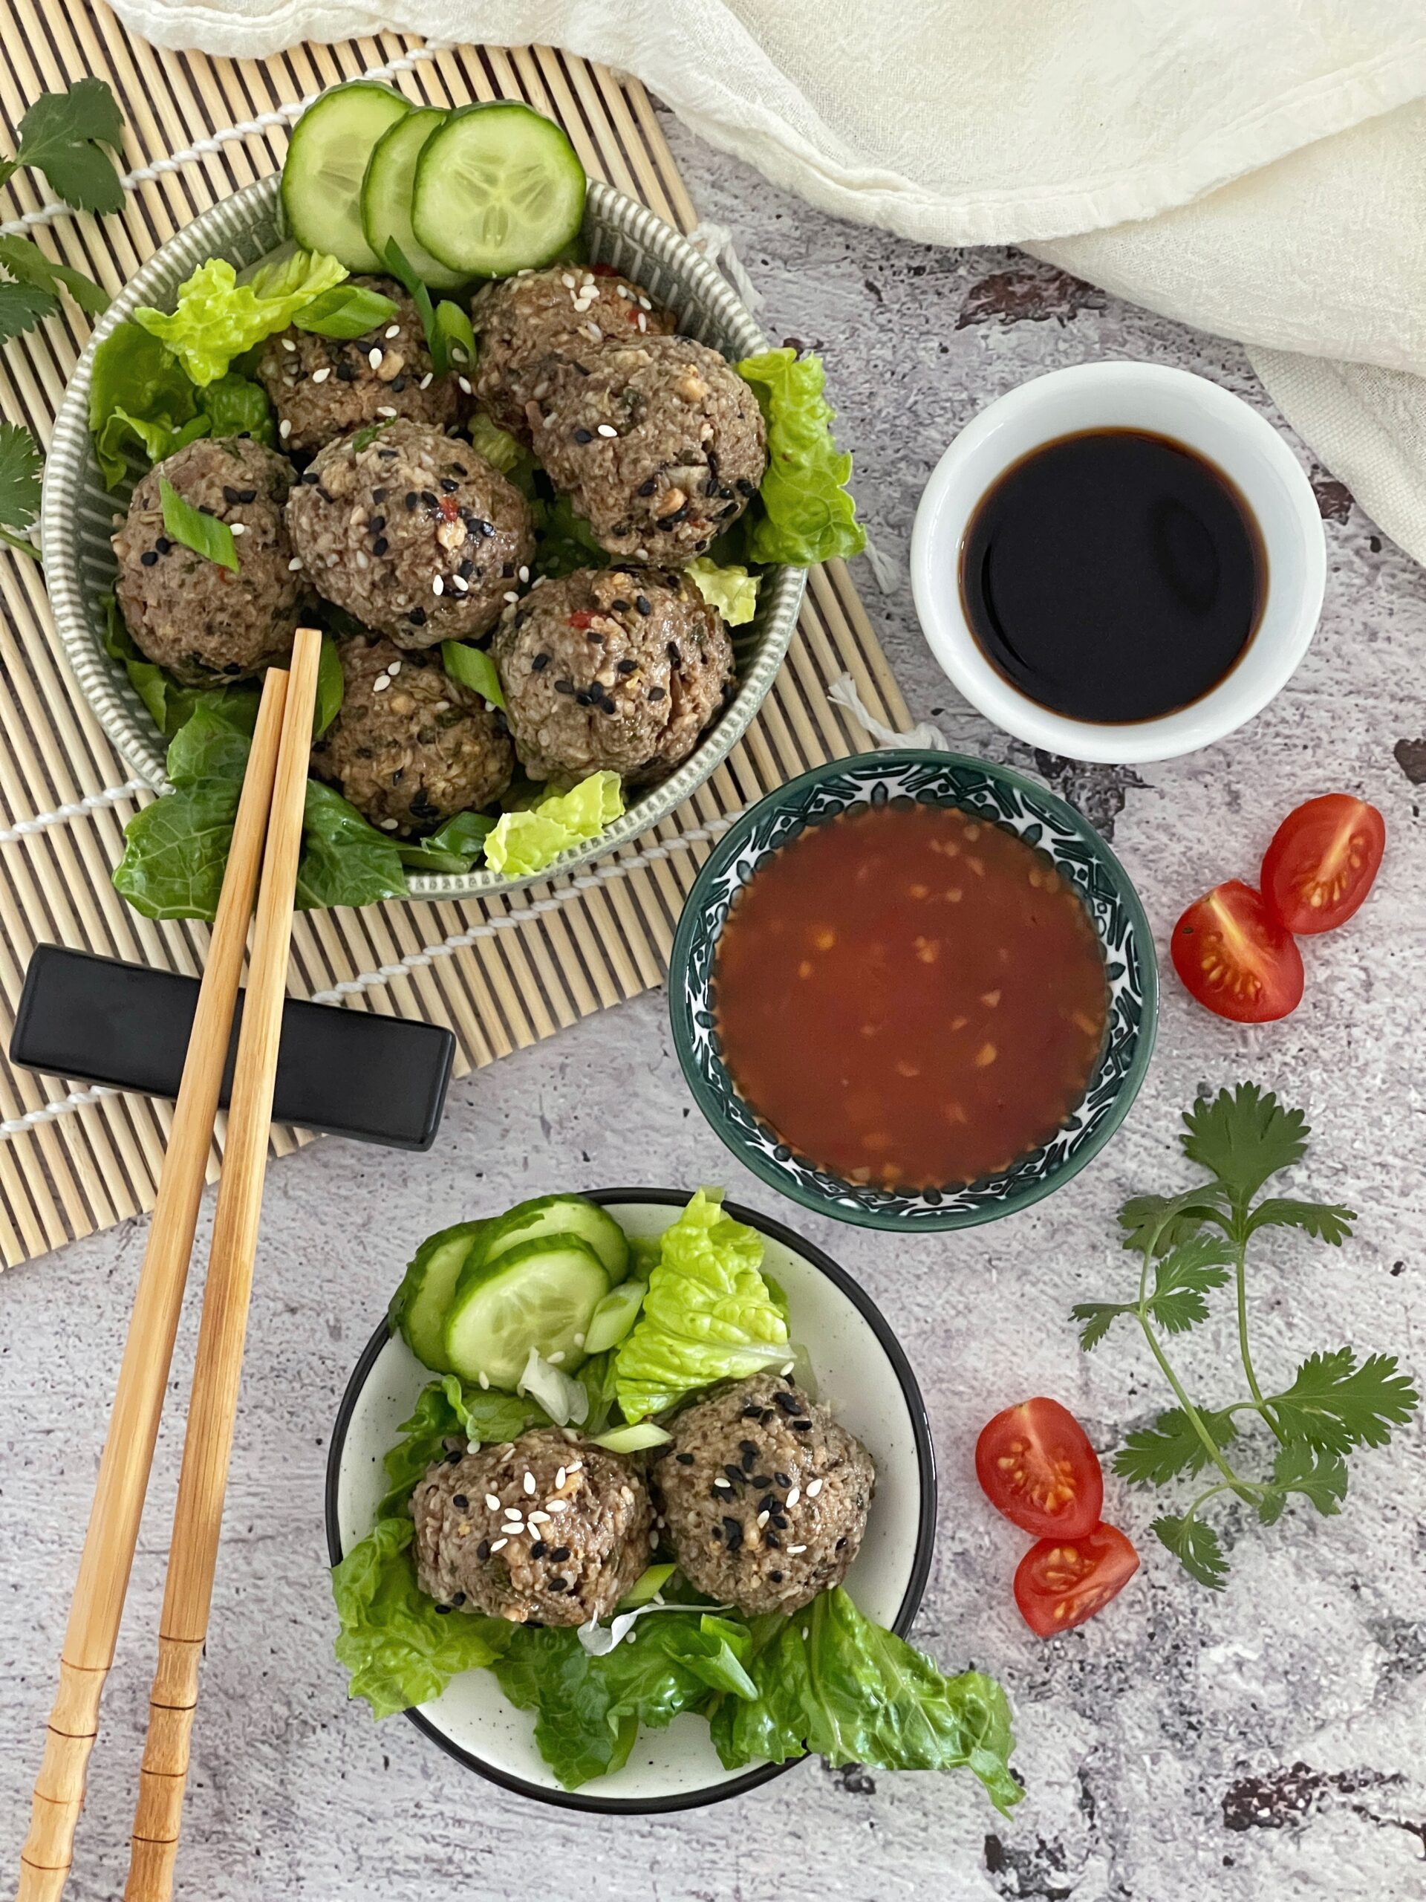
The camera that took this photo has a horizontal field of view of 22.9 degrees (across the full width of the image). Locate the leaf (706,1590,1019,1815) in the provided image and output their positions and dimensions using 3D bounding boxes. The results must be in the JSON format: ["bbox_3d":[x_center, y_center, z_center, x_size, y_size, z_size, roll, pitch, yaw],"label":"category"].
[{"bbox_3d":[0.027,0.130,0.613,0.057,0.023,0.039,8,81,3],"label":"leaf"}]

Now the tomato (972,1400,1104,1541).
[{"bbox_3d":[0.058,0.092,0.626,0.021,0.013,0.025,-26,81,-3],"label":"tomato"}]

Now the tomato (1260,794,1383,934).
[{"bbox_3d":[0.111,-0.016,0.640,0.020,0.015,0.026,28,83,6],"label":"tomato"}]

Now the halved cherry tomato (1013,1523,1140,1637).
[{"bbox_3d":[0.061,0.105,0.592,0.022,0.013,0.018,-38,81,-5],"label":"halved cherry tomato"}]

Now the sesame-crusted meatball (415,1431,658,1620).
[{"bbox_3d":[-0.030,0.095,0.577,0.040,0.033,0.033,0,80,1],"label":"sesame-crusted meatball"}]

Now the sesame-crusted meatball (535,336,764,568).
[{"bbox_3d":[-0.011,-0.085,0.598,0.040,0.037,0.038,0,80,1],"label":"sesame-crusted meatball"}]

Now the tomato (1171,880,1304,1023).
[{"bbox_3d":[0.092,0.000,0.611,0.021,0.013,0.025,-30,80,-4],"label":"tomato"}]

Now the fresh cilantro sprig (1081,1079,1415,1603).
[{"bbox_3d":[0.095,0.069,0.627,0.058,0.016,0.088,-8,81,0],"label":"fresh cilantro sprig"}]

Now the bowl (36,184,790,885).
[{"bbox_3d":[-0.048,-0.071,0.629,0.132,0.053,0.132,0,81,1],"label":"bowl"}]

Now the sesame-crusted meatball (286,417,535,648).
[{"bbox_3d":[-0.052,-0.072,0.606,0.042,0.039,0.040,0,81,1],"label":"sesame-crusted meatball"}]

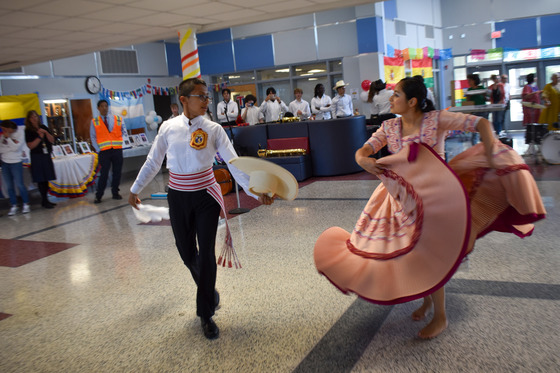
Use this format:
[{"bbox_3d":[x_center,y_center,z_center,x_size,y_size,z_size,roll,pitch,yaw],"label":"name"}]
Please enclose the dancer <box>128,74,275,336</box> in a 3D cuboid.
[{"bbox_3d":[-0.495,0.135,3.300,0.900,1.600,0.580,-6,9,-6],"label":"dancer"}]

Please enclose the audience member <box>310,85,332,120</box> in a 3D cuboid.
[{"bbox_3d":[0.868,-1.211,10.535,0.500,1.740,0.330,-6,9,-7],"label":"audience member"}]

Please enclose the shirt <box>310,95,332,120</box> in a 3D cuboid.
[{"bbox_3d":[0.837,-1.560,10.400,0.480,0.640,0.300,-6,9,-7],"label":"shirt"}]

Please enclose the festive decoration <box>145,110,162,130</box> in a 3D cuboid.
[{"bbox_3d":[-3.204,-1.672,13.000,0.350,0.500,0.480,2,11,37],"label":"festive decoration"}]

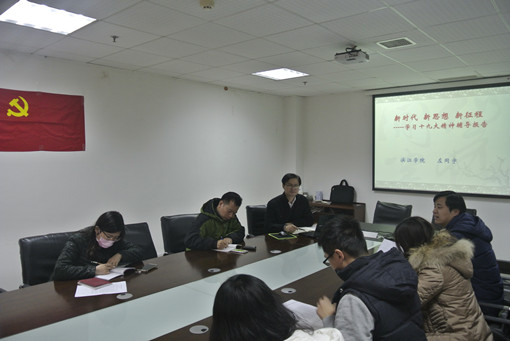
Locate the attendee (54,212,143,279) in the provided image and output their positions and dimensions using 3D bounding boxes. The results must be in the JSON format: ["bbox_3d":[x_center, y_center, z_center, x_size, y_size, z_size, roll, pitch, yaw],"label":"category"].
[{"bbox_3d":[-1.188,0.900,2.866,0.740,1.170,0.700,3,5,43],"label":"attendee"}]

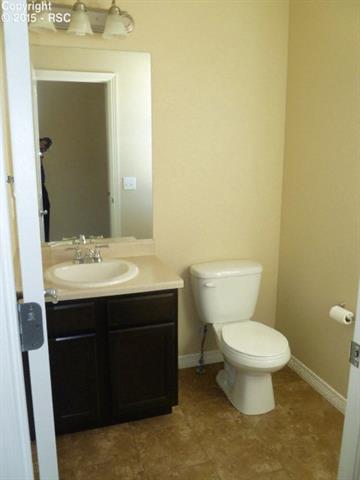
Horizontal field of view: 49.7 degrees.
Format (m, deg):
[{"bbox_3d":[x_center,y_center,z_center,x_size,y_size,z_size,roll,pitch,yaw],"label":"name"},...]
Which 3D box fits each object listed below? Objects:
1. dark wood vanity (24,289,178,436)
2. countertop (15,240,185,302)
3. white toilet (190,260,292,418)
[{"bbox_3d":[-0.445,0.574,2.104,0.748,0.754,0.513,-4,12,-19],"label":"dark wood vanity"},{"bbox_3d":[-0.434,0.138,2.002,0.775,0.141,0.541,-4,12,-19],"label":"countertop"},{"bbox_3d":[0.363,0.558,2.266,0.437,0.722,0.692,-4,12,-19],"label":"white toilet"}]

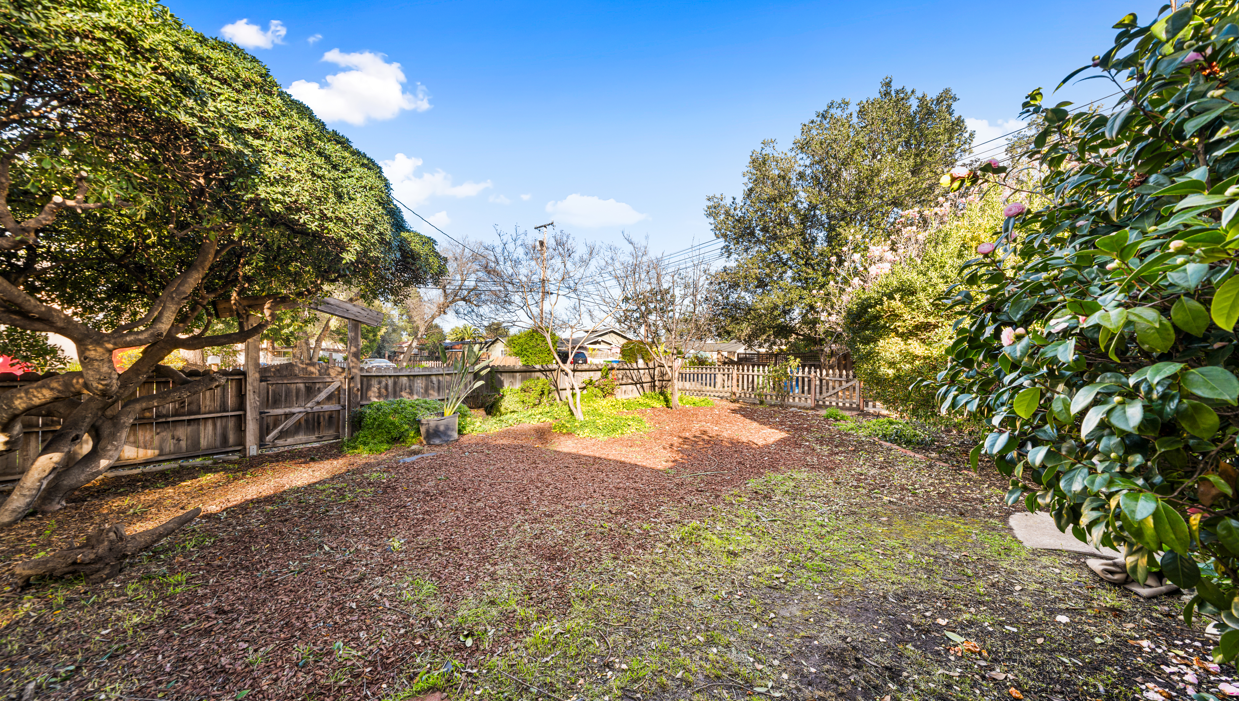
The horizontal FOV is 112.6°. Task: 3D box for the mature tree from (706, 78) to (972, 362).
[{"bbox_3d":[8.200,-4.300,15.500,9.700,11.600,9.000,0,0,0],"label":"mature tree"}]

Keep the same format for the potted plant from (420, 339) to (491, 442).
[{"bbox_3d":[-2.740,0.680,6.900,1.150,1.660,0.900,0,0,0],"label":"potted plant"}]

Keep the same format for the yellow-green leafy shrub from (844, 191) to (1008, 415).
[{"bbox_3d":[6.650,-0.900,9.000,3.800,4.800,3.500,0,0,0],"label":"yellow-green leafy shrub"}]

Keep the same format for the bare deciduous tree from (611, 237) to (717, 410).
[{"bbox_3d":[1.180,-0.740,10.900,2.650,4.500,2.600,0,0,0],"label":"bare deciduous tree"}]

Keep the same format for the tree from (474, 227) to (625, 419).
[{"bbox_3d":[-1.560,-0.600,9.200,3.250,4.200,3.000,0,0,0],"label":"tree"}]

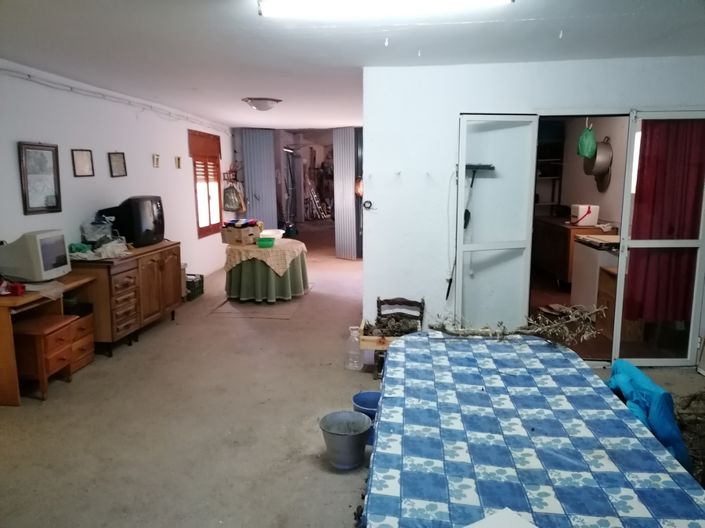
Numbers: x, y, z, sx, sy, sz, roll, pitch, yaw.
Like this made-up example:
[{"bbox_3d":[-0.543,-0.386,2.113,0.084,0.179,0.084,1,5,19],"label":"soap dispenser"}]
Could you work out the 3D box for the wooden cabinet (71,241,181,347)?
[{"bbox_3d":[-2.379,0.293,5.816,0.560,0.840,1.530,1,8,6],"label":"wooden cabinet"}]

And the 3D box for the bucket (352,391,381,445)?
[{"bbox_3d":[0.130,0.948,3.339,0.255,0.250,0.255,1,8,6],"label":"bucket"}]

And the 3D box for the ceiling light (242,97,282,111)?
[{"bbox_3d":[-1.035,-1.821,6.290,0.430,0.120,0.430,1,8,6],"label":"ceiling light"}]

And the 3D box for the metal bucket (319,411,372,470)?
[{"bbox_3d":[-0.031,0.994,3.055,0.284,0.243,0.284,0,8,0],"label":"metal bucket"}]

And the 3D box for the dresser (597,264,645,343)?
[{"bbox_3d":[2.695,0.407,5.506,0.300,0.670,0.390,1,8,6],"label":"dresser"}]

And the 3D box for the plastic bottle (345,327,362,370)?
[{"bbox_3d":[0.019,0.706,4.622,0.150,0.350,0.150,1,8,6],"label":"plastic bottle"}]

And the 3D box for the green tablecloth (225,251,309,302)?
[{"bbox_3d":[-1.231,0.065,7.675,1.130,0.720,1.130,1,8,6],"label":"green tablecloth"}]

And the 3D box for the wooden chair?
[{"bbox_3d":[0.387,0.599,4.474,0.390,0.605,0.410,1,8,6],"label":"wooden chair"}]

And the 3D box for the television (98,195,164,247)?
[{"bbox_3d":[-2.458,-0.472,6.065,0.460,0.520,0.620,2,9,12],"label":"television"}]

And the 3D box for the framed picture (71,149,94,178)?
[{"bbox_3d":[-2.630,-0.979,5.369,0.020,0.256,0.338,1,11,6],"label":"framed picture"}]

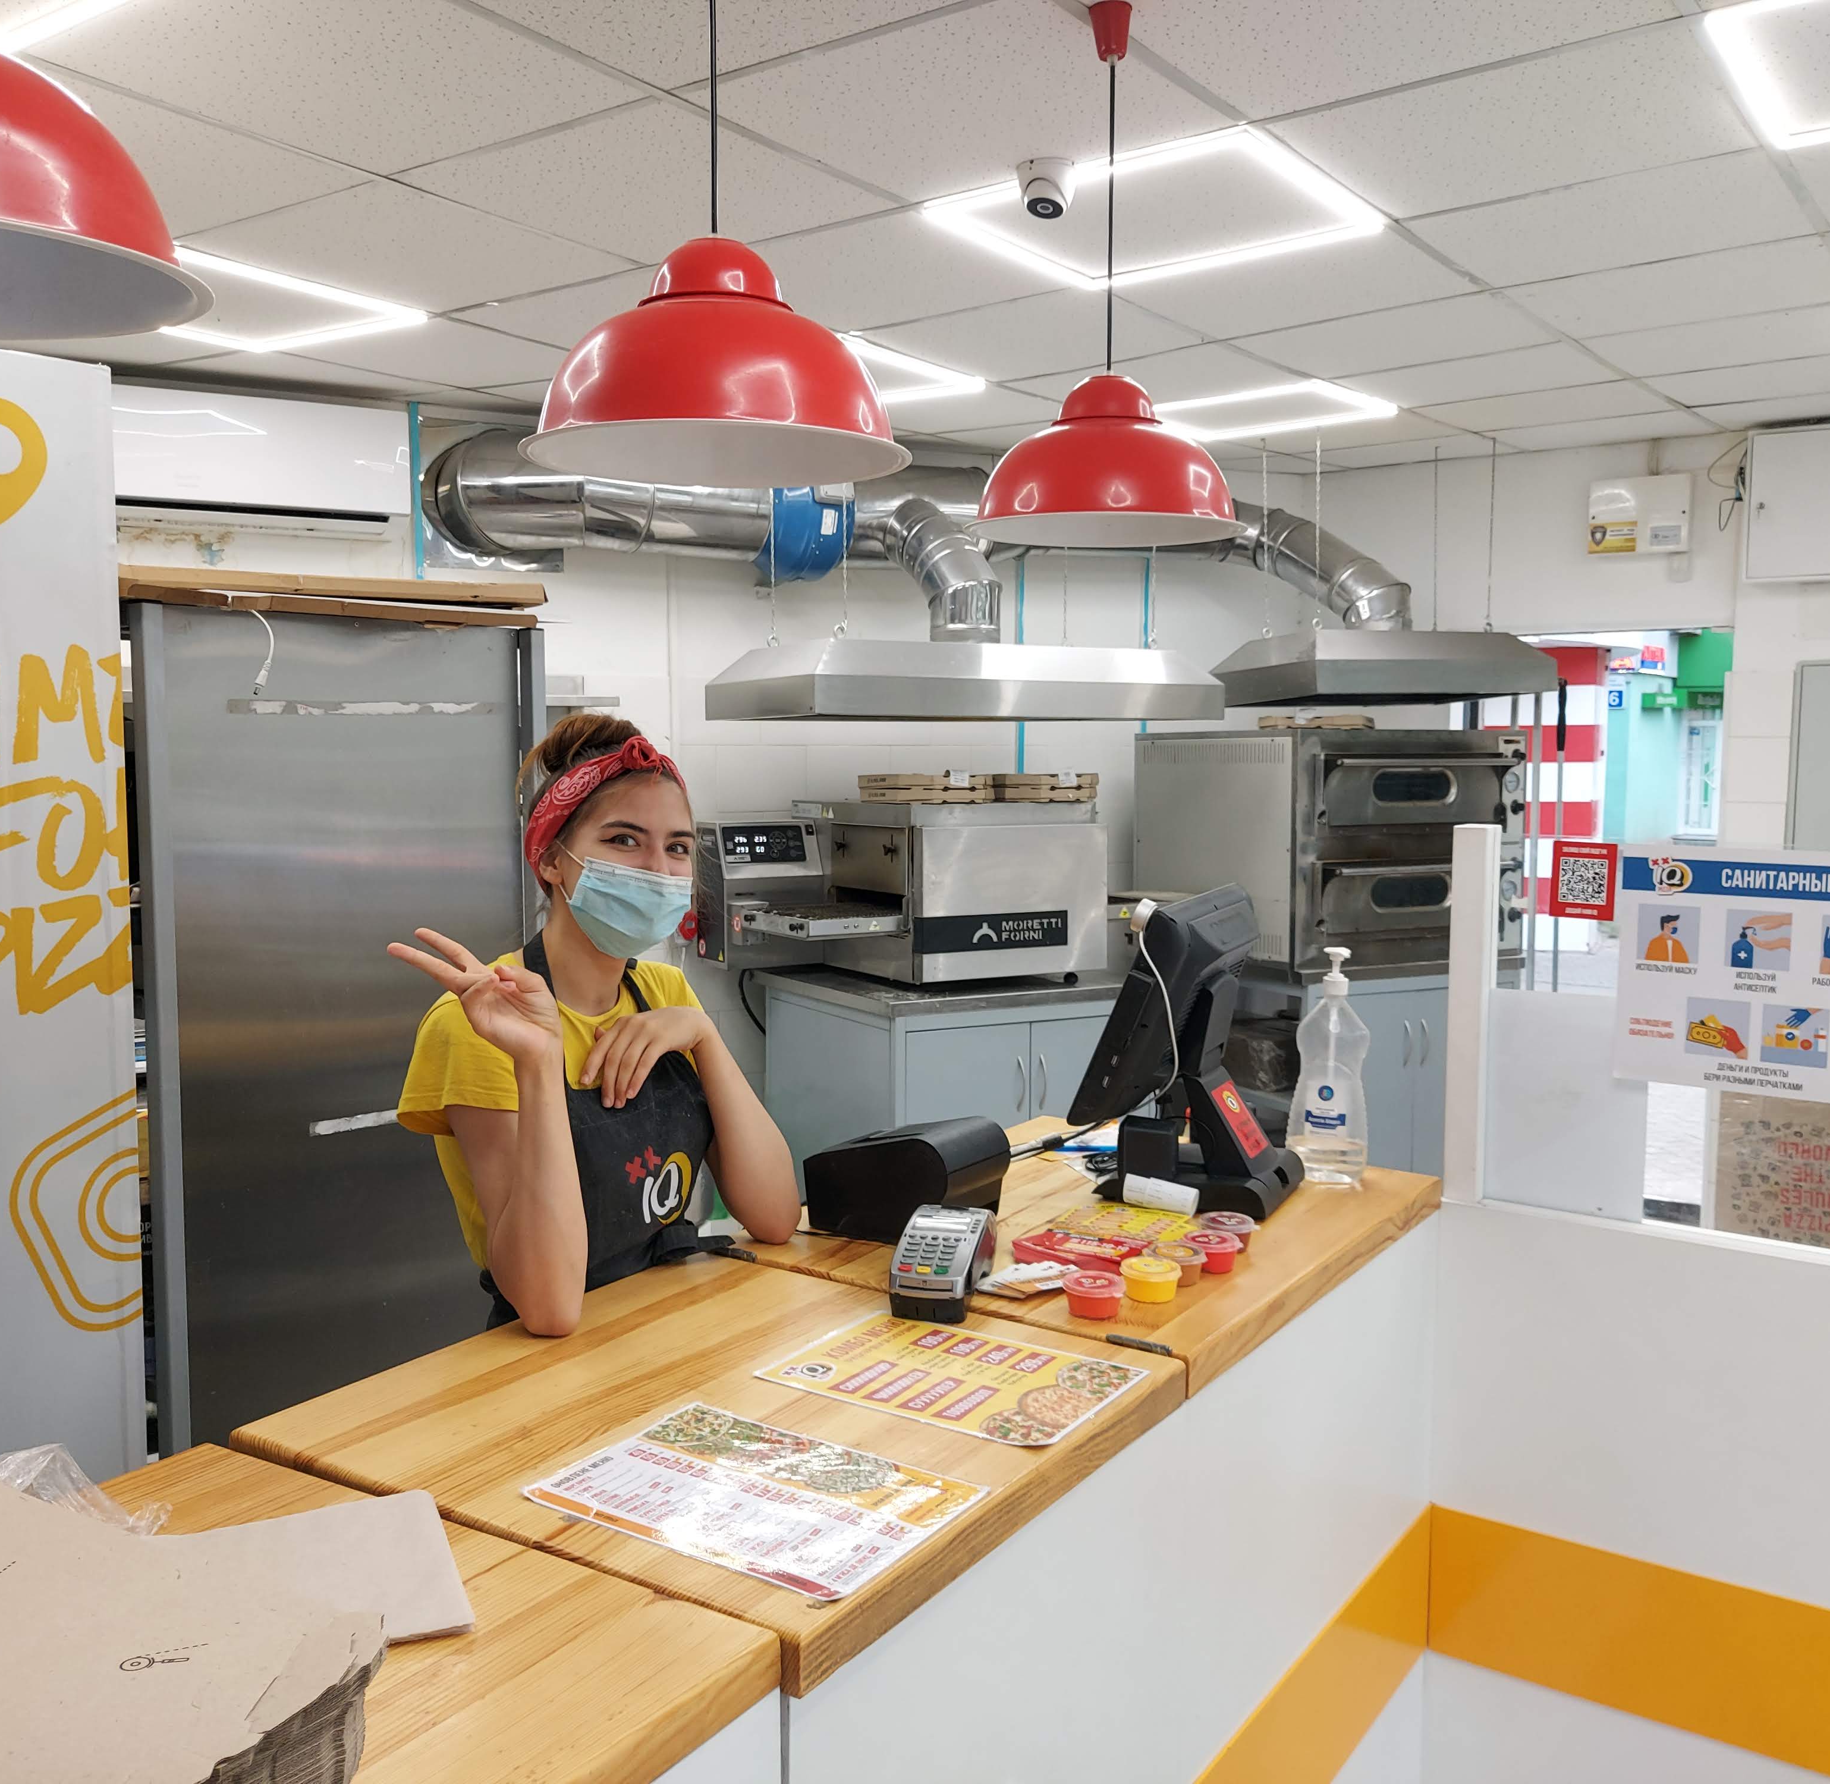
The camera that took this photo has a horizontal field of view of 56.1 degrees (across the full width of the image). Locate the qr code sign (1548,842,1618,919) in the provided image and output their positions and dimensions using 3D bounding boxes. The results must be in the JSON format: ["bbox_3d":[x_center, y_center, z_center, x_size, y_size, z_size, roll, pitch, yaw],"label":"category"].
[{"bbox_3d":[0.845,-0.014,2.166,0.078,0.096,0.004,4,6,34],"label":"qr code sign"}]

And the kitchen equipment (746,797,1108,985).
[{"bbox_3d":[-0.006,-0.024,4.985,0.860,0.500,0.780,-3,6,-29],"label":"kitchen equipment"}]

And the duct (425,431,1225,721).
[{"bbox_3d":[-0.217,-0.838,4.710,2.060,0.720,0.810,-3,6,-29],"label":"duct"}]

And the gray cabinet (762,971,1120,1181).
[{"bbox_3d":[0.107,0.666,5.055,0.891,0.865,0.892,-3,6,-29],"label":"gray cabinet"}]

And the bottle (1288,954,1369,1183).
[{"bbox_3d":[0.553,0.230,2.275,0.105,0.317,0.078,2,5,17],"label":"bottle"}]

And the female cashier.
[{"bbox_3d":[-0.389,0.588,1.952,0.380,1.575,0.470,5,7,40],"label":"female cashier"}]

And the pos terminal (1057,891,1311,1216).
[{"bbox_3d":[0.379,0.191,2.266,0.245,0.395,0.335,4,6,34],"label":"pos terminal"}]

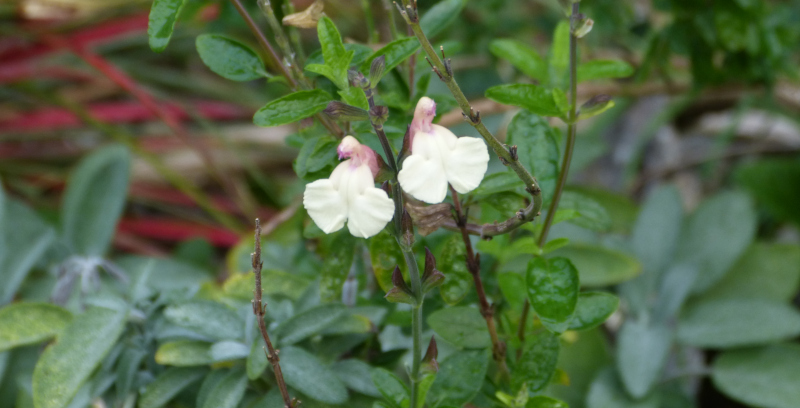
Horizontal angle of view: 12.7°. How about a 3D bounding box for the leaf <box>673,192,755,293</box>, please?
[{"bbox_3d":[0.104,0.015,1.200,0.023,0.006,0.047,23,65,19],"label":"leaf"}]

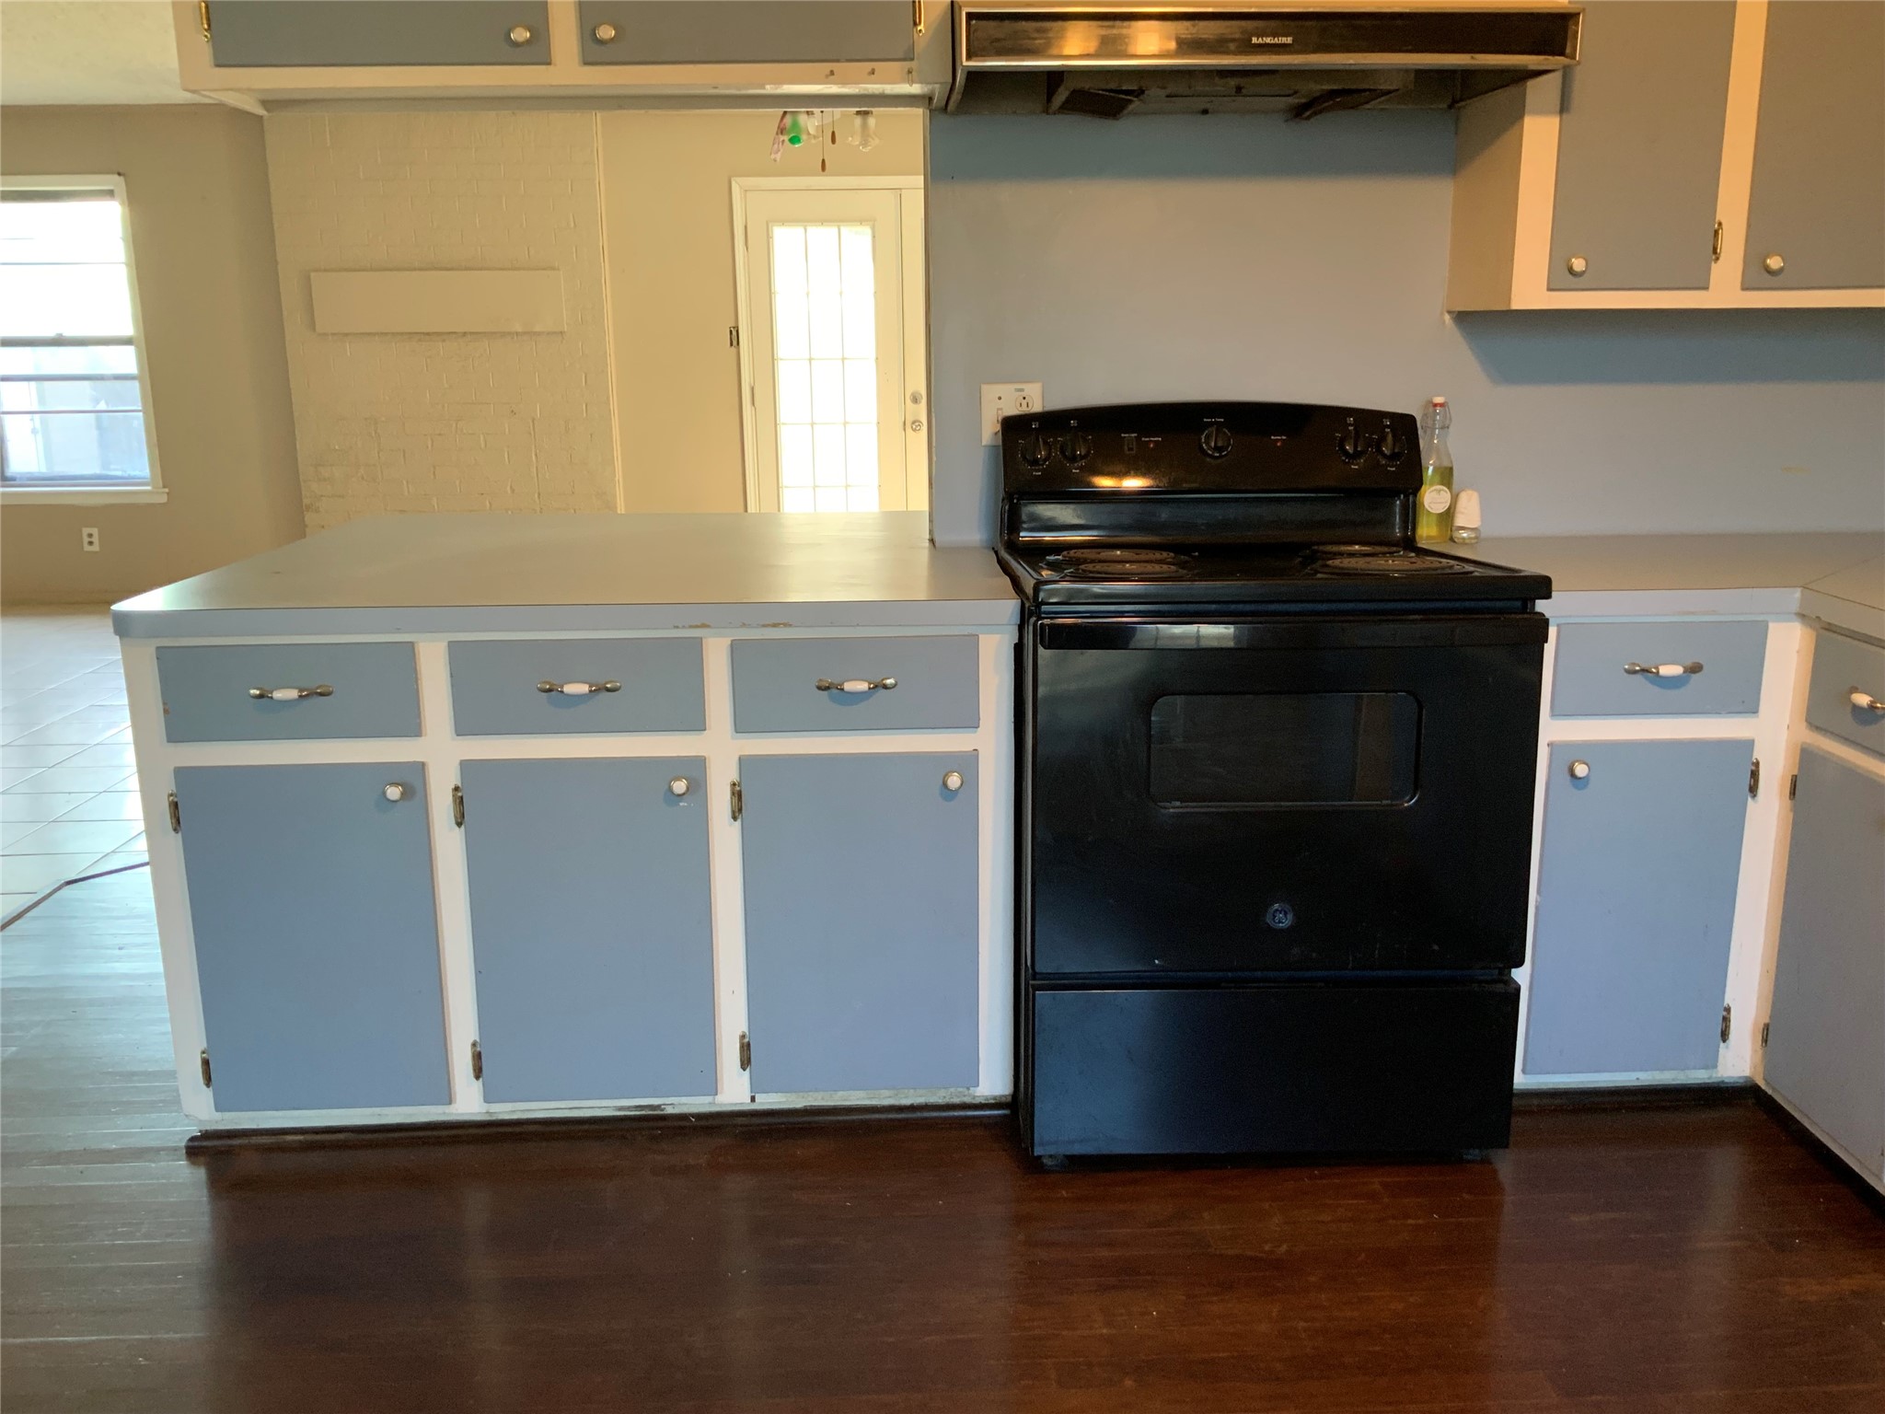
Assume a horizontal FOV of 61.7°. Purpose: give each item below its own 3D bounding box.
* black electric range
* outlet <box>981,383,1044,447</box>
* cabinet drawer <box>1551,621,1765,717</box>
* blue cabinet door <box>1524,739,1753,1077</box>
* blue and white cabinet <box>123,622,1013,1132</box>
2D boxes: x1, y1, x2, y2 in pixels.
[{"bbox_3d":[0.501,0.084,2.673,0.760,1.161,0.720,-1,13,-1],"label":"black electric range"},{"bbox_3d":[0.132,-0.555,2.994,0.118,0.117,0.012,-1,13,-3],"label":"outlet"},{"bbox_3d":[1.145,-0.061,2.527,0.343,0.150,0.027,-1,13,-3],"label":"cabinet drawer"},{"bbox_3d":[1.149,0.336,2.618,0.339,0.580,0.027,-1,13,-3],"label":"blue cabinet door"},{"bbox_3d":[-0.580,0.209,2.852,1.362,0.820,0.680,-1,13,-3],"label":"blue and white cabinet"}]

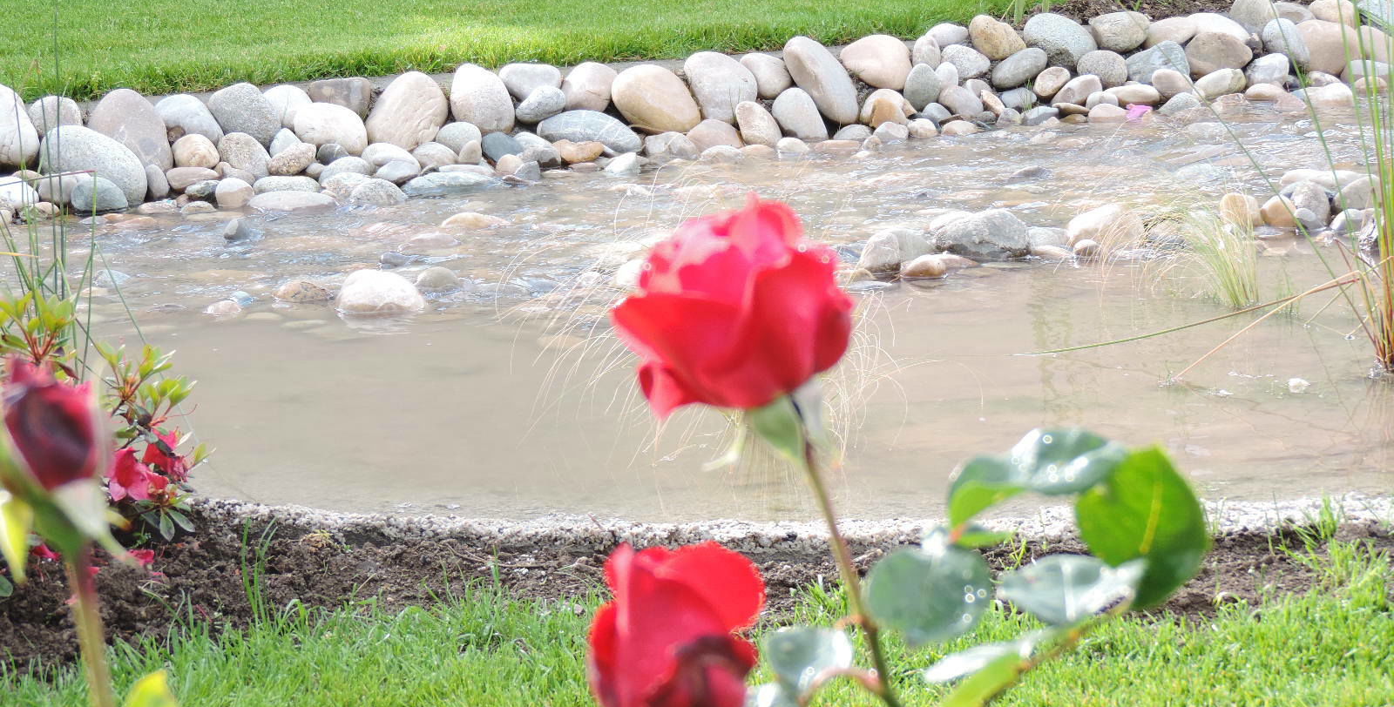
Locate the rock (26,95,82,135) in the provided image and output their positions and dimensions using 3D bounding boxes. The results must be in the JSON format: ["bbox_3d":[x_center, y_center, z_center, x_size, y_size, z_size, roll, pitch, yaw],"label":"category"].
[{"bbox_3d":[-1.123,-0.410,6.338,0.097,0.088,0.079,0,15,0],"label":"rock"}]

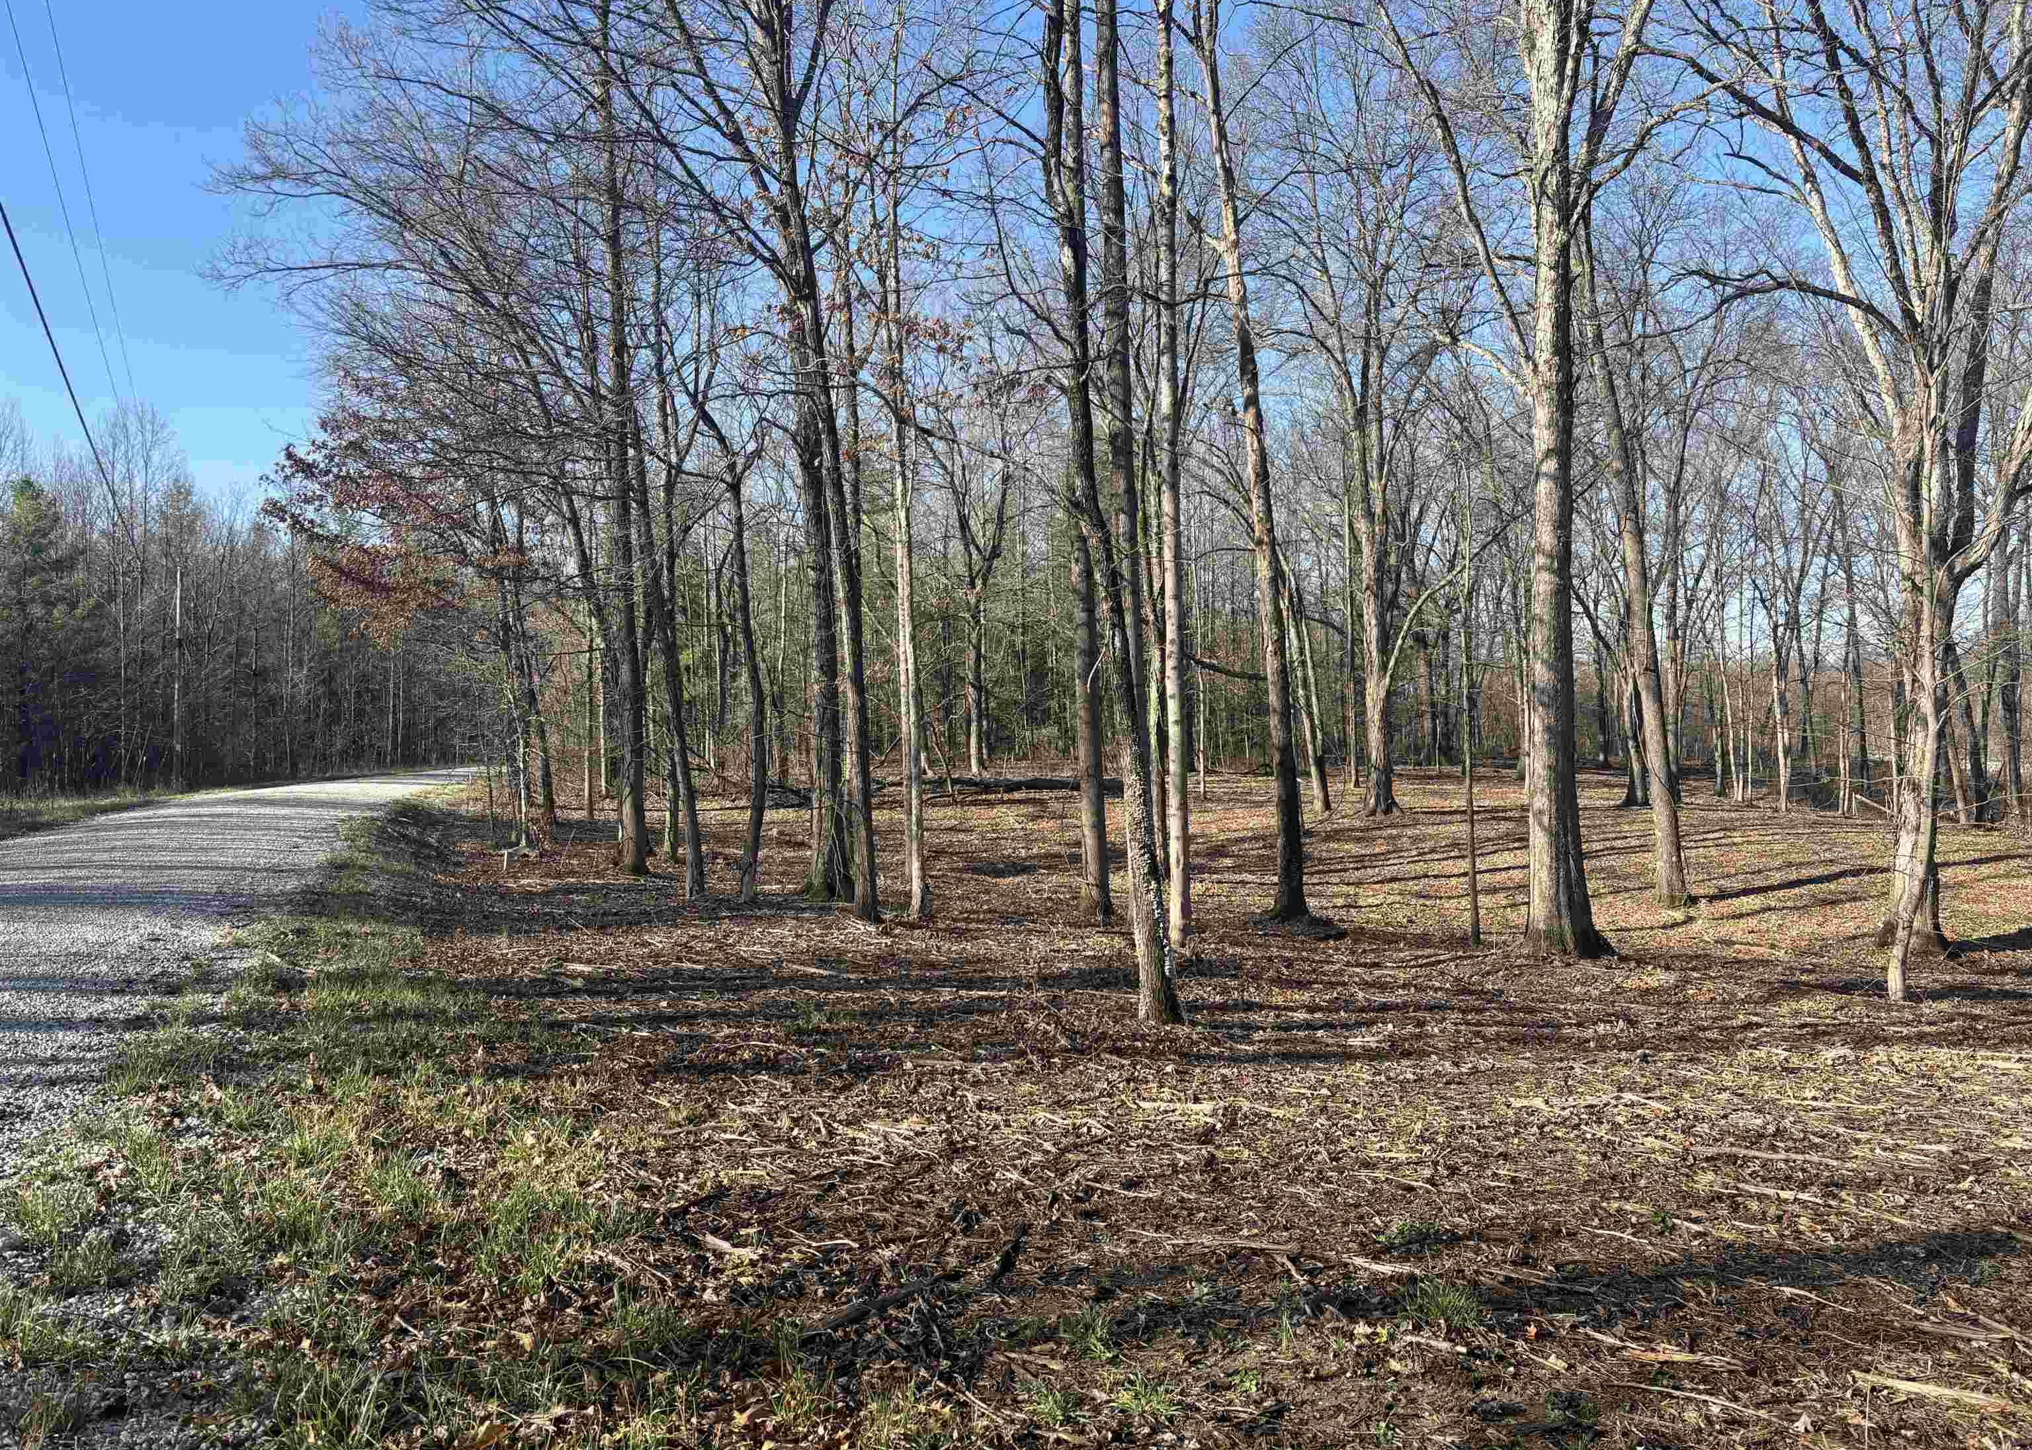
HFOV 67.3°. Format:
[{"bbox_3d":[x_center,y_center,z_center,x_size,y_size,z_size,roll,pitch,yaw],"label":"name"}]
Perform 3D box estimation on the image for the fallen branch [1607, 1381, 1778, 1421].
[{"bbox_3d":[1.629,1.633,3.688,0.364,0.022,0.038,0,-1,31],"label":"fallen branch"}]

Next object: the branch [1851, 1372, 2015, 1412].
[{"bbox_3d":[2.242,1.631,3.738,0.337,0.028,0.042,0,-1,34],"label":"branch"}]

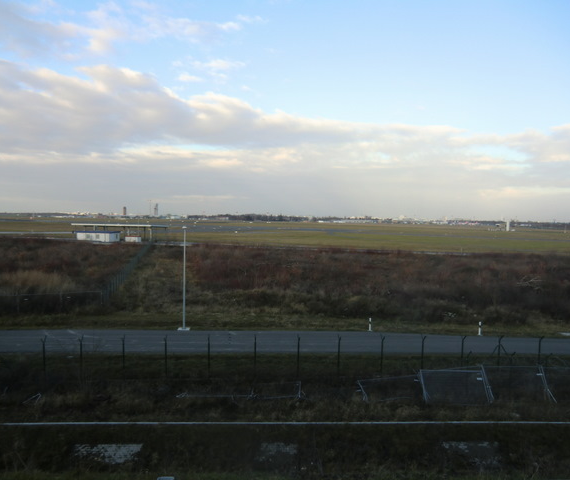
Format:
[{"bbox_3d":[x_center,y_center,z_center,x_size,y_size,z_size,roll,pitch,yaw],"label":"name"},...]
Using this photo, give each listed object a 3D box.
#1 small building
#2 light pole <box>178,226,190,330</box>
[{"bbox_3d":[-63.100,-1.190,149.500,12.400,3.300,6.300,1,3,10],"label":"small building"},{"bbox_3d":[-7.690,2.920,33.800,0.880,7.900,0.880,1,3,0],"label":"light pole"}]

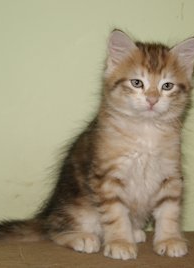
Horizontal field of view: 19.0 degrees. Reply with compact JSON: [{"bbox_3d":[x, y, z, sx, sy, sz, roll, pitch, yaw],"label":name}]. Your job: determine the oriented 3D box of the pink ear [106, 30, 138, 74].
[{"bbox_3d":[0.029,-0.096,0.683,0.034,0.050,0.020,-5,1,17],"label":"pink ear"}]

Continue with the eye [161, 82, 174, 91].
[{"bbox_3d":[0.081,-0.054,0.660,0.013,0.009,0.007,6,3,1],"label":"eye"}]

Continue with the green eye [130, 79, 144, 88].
[{"bbox_3d":[0.045,-0.057,0.660,0.015,0.010,0.007,4,3,8],"label":"green eye"}]

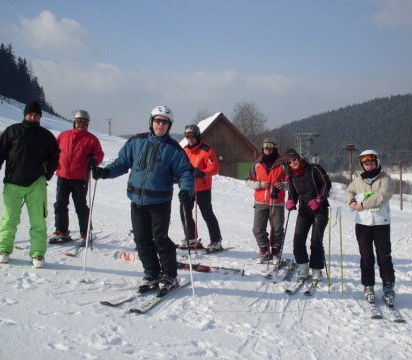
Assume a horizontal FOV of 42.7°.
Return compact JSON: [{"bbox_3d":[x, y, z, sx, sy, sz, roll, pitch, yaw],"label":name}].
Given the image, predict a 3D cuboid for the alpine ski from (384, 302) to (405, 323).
[{"bbox_3d":[2.090,1.360,6.000,0.110,0.090,1.500,8,2,11],"label":"alpine ski"}]

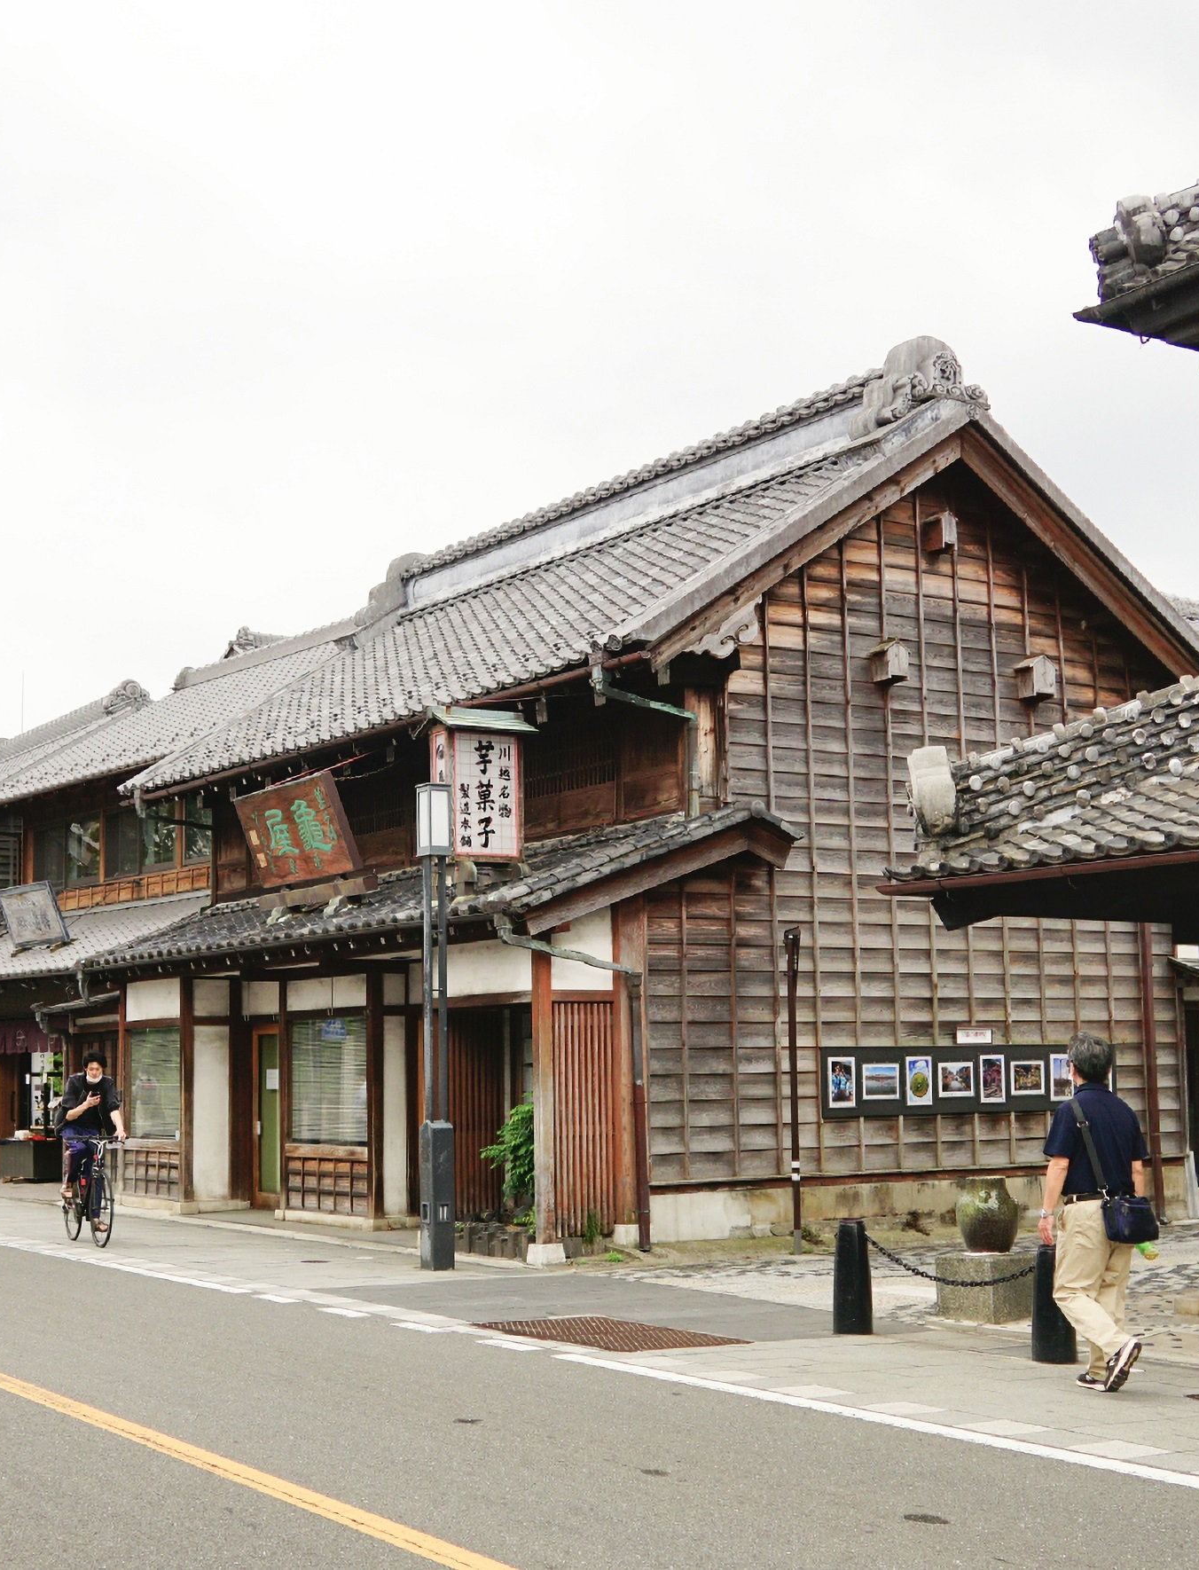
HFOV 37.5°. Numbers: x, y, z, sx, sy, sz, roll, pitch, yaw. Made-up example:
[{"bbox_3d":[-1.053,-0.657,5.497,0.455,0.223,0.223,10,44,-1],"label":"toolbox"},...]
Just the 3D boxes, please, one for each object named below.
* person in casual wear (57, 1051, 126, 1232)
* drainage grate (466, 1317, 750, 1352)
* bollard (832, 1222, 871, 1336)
[{"bbox_3d":[-4.607,3.241,16.062,0.570,1.600,0.750,5,-11,-33],"label":"person in casual wear"},{"bbox_3d":[0.065,3.145,10.089,0.750,0.040,1.430,6,-11,-37],"label":"drainage grate"},{"bbox_3d":[1.430,2.794,10.053,0.230,0.620,0.230,7,-12,-39],"label":"bollard"}]

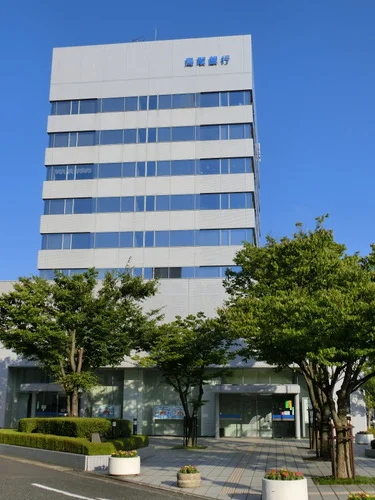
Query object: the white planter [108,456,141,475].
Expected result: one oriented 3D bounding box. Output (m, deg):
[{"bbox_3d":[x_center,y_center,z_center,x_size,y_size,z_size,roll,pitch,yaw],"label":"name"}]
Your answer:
[{"bbox_3d":[-1.709,5.901,17.859,0.850,0.480,0.850,-1,-14,7],"label":"white planter"}]

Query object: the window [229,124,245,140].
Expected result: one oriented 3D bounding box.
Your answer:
[{"bbox_3d":[4.659,-11.044,60.939,1.366,1.523,0.120,-1,-15,7],"label":"window"}]

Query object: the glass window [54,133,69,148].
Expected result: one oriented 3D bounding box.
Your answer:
[{"bbox_3d":[-12.272,-10.779,63.495,1.404,1.532,0.150,-1,-14,8],"label":"glass window"}]

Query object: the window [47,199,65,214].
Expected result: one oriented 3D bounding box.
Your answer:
[{"bbox_3d":[-12.570,-4.136,62.520,1.659,1.553,0.120,-1,-15,7],"label":"window"}]

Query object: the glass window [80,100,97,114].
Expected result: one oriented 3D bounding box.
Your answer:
[{"bbox_3d":[-9.846,-14.213,64.811,1.718,1.540,0.120,-1,-14,7],"label":"glass window"}]

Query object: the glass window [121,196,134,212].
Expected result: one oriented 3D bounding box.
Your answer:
[{"bbox_3d":[-5.588,-4.283,61.404,1.331,1.553,0.120,-1,-15,7],"label":"glass window"}]

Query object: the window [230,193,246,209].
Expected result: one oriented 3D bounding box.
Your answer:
[{"bbox_3d":[4.920,-4.715,63.198,1.466,1.673,0.100,-1,-15,8],"label":"window"}]

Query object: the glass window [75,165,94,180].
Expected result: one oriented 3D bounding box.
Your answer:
[{"bbox_3d":[-9.983,-7.576,63.131,1.772,1.579,0.120,-1,-15,7],"label":"glass window"}]

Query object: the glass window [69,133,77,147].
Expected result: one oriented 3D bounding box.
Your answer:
[{"bbox_3d":[-11.254,-10.951,64.225,0.767,1.591,0.120,-1,-15,7],"label":"glass window"}]

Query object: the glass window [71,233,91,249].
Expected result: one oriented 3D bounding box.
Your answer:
[{"bbox_3d":[-9.929,-0.828,60.459,1.777,1.465,0.150,-1,-14,7],"label":"glass window"}]

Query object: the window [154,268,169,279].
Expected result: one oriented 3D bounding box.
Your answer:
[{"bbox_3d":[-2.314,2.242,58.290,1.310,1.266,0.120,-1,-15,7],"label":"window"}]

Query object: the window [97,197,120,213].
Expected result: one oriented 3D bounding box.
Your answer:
[{"bbox_3d":[-7.435,-4.239,61.632,2.312,1.553,0.120,-1,-15,7],"label":"window"}]

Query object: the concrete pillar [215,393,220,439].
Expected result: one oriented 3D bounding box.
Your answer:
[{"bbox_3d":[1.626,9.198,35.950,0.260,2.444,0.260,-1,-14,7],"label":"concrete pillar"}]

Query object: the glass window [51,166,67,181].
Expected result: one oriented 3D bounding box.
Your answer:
[{"bbox_3d":[-13.115,-7.819,66.523,1.497,1.688,0.100,-1,-15,8],"label":"glass window"}]

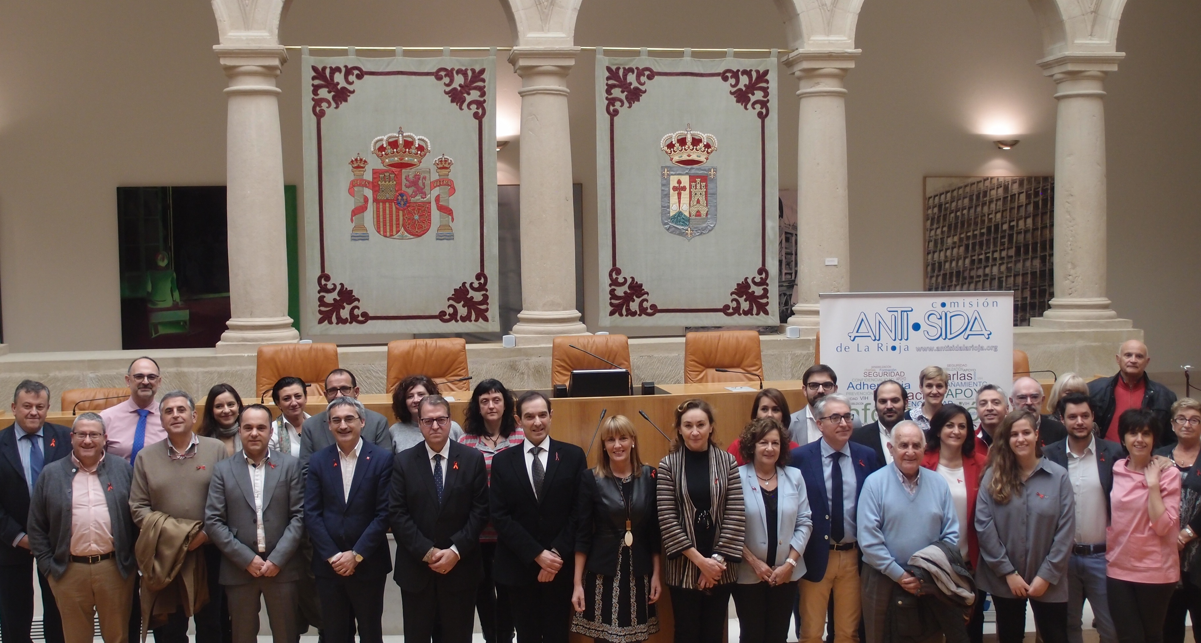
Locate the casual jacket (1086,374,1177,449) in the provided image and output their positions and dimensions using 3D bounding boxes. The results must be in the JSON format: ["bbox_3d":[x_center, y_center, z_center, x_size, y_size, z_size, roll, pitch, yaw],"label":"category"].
[{"bbox_3d":[3.546,0.693,8.768,0.600,0.730,0.320,0,3,14],"label":"casual jacket"}]

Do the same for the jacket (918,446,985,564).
[{"bbox_3d":[1.917,1.035,7.214,0.440,0.694,0.290,0,3,12],"label":"jacket"}]

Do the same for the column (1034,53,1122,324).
[{"bbox_3d":[4.342,-1.159,11.922,0.630,2.430,0.630,-1,3,-9],"label":"column"}]

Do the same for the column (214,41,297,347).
[{"bbox_3d":[-2.832,-0.981,10.825,0.630,2.430,0.630,-1,3,-9],"label":"column"}]

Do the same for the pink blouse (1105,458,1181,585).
[{"bbox_3d":[2.956,1.092,7.179,0.420,0.701,0.300,0,3,18],"label":"pink blouse"}]

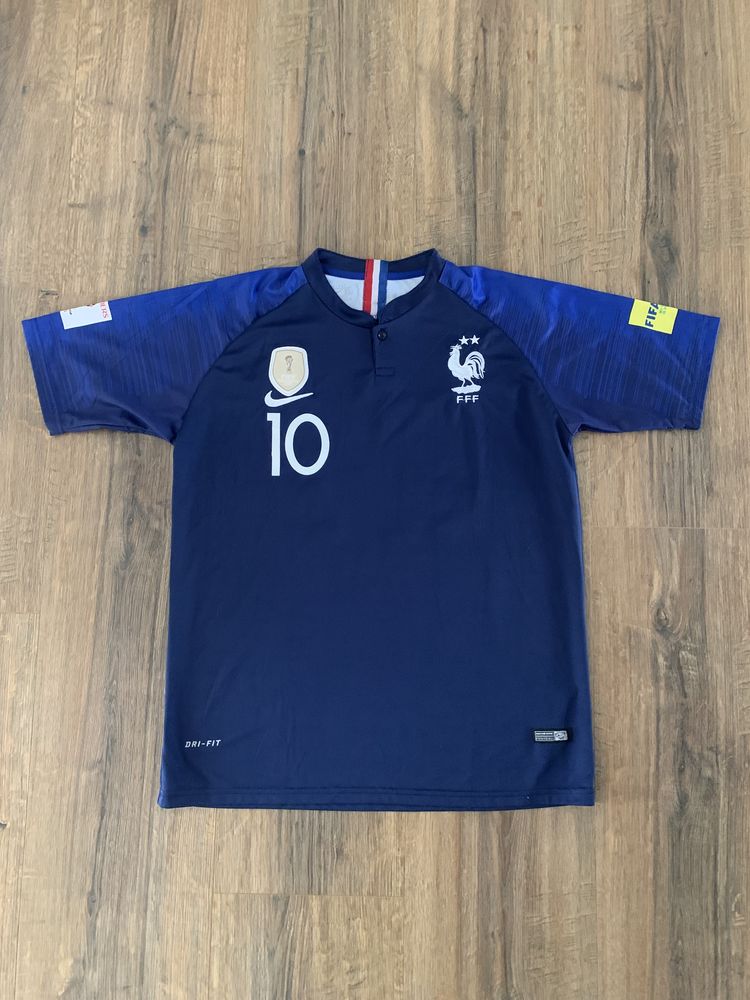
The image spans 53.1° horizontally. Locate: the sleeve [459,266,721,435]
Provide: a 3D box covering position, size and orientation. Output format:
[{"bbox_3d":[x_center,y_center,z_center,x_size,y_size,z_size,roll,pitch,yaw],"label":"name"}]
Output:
[{"bbox_3d":[0.263,-0.187,0.979,0.349,0.023,0.198,14,83,1],"label":"sleeve"}]

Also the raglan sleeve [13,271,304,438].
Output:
[{"bbox_3d":[-0.258,-0.176,0.969,0.364,0.023,0.198,-12,83,-2],"label":"raglan sleeve"}]

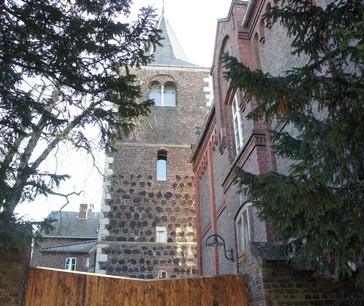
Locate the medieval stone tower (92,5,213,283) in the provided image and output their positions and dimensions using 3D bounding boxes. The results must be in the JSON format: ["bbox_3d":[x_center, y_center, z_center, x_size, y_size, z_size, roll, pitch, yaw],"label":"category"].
[{"bbox_3d":[-1.692,-0.691,27.268,7.310,30.488,7.310,2,-29,-6],"label":"medieval stone tower"}]

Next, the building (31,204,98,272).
[{"bbox_3d":[-7.182,10.019,27.788,7.400,11.931,6.600,2,-29,-6],"label":"building"}]

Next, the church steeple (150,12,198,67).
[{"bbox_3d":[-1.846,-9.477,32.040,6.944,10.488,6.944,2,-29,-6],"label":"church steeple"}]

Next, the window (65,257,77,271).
[{"bbox_3d":[-7.902,7.972,24.541,0.781,1.051,0.140,2,-29,-6],"label":"window"}]

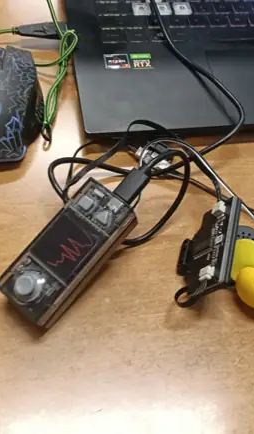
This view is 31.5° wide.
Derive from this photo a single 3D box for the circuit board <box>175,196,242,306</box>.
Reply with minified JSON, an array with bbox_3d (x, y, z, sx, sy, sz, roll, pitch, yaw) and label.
[{"bbox_3d":[0.051,0.020,0.289,0.013,0.040,0.064,31,54,-19],"label":"circuit board"}]

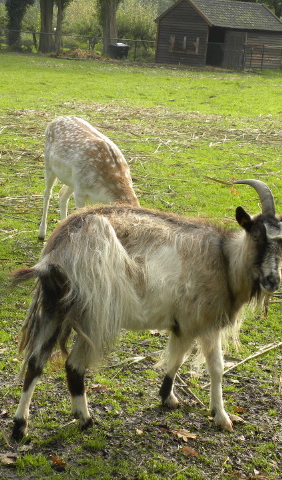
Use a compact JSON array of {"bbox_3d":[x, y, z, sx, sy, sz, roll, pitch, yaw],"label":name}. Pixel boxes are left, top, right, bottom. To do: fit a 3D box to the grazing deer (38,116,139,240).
[{"bbox_3d":[-0.279,-0.321,7.655,0.320,0.830,1.200,-2,11,-32],"label":"grazing deer"}]

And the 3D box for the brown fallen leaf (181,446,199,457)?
[{"bbox_3d":[0.168,0.713,4.135,0.055,0.015,0.070,4,9,0],"label":"brown fallen leaf"}]

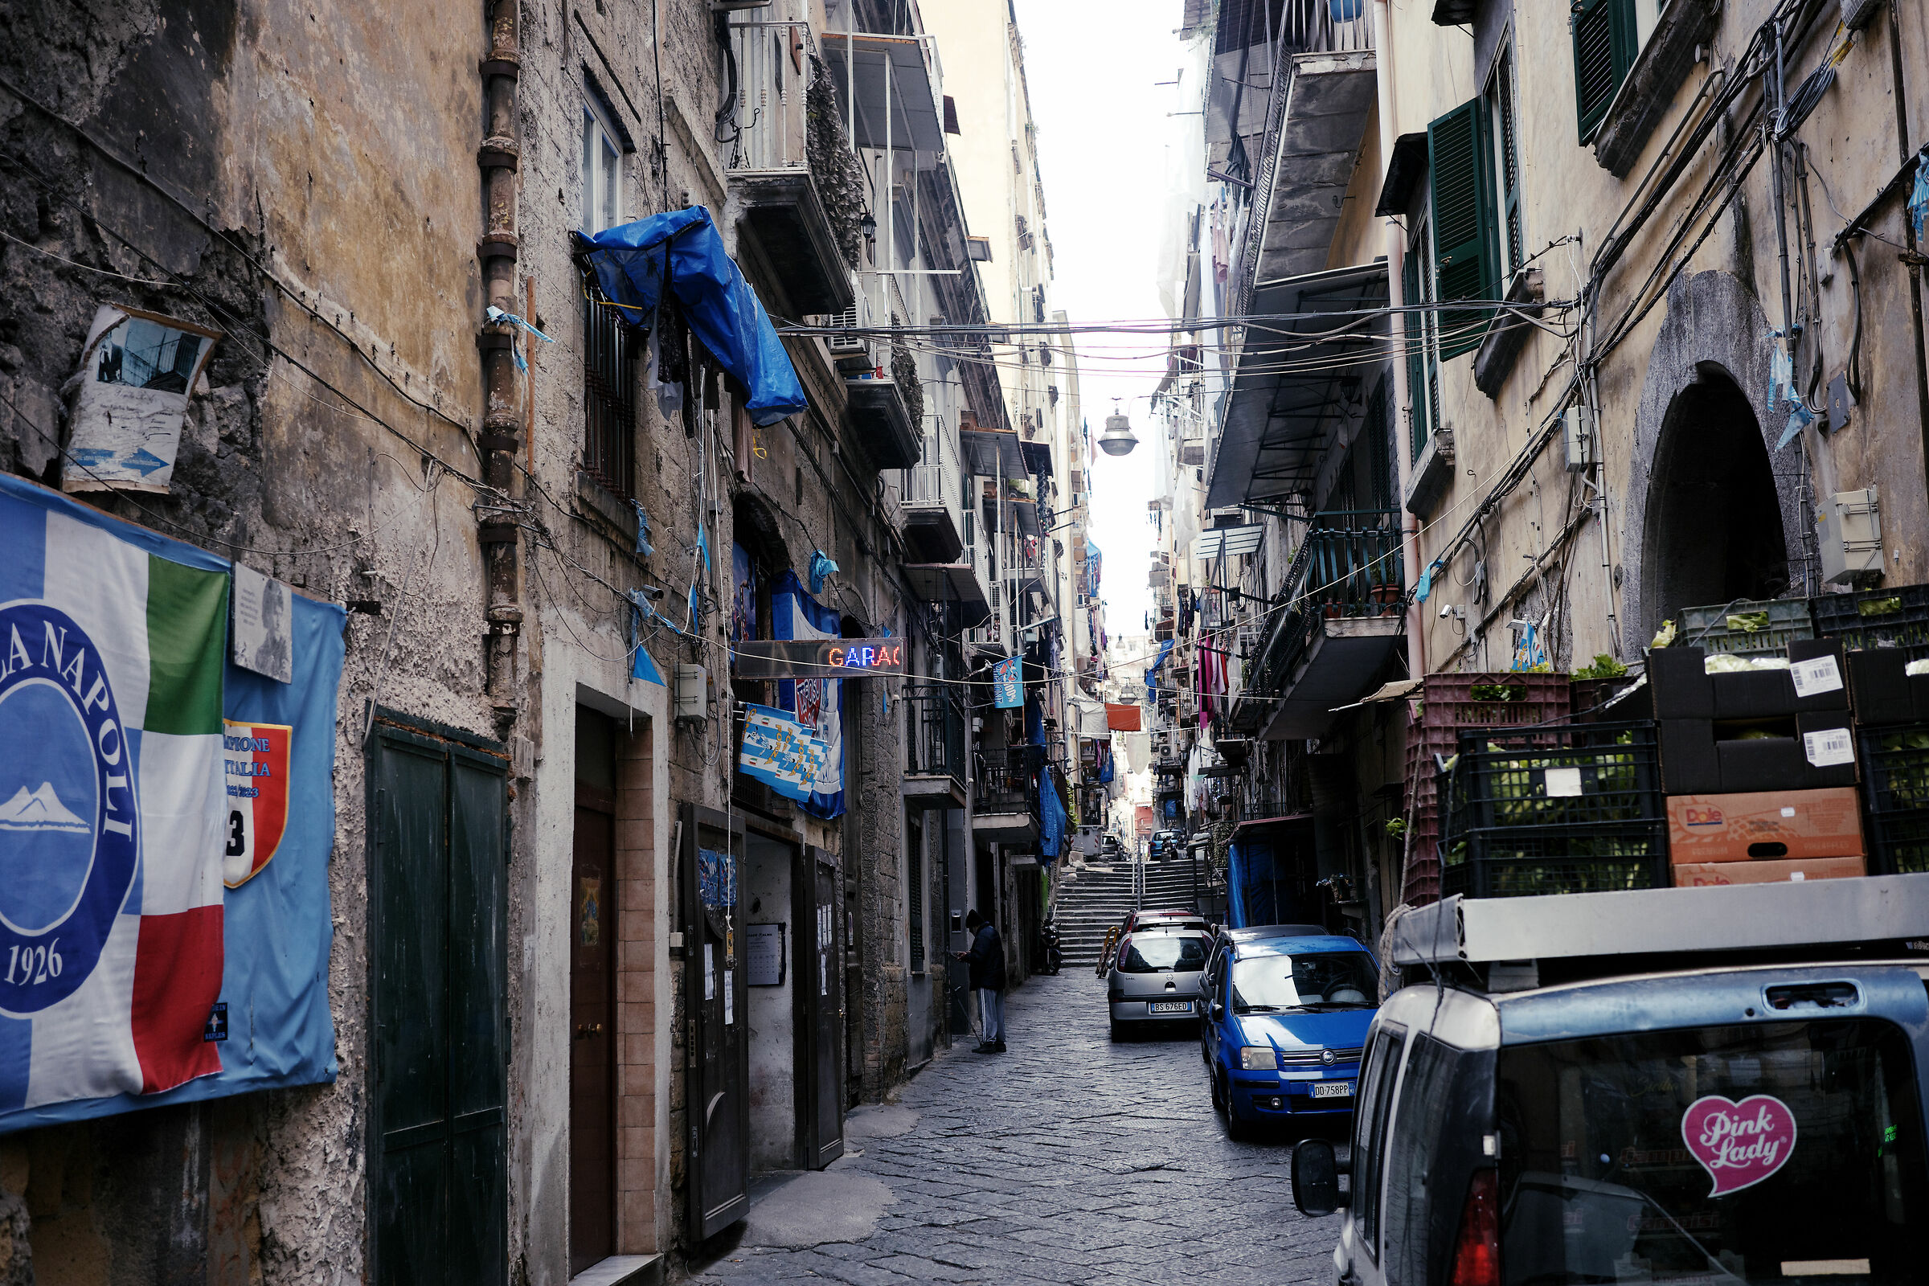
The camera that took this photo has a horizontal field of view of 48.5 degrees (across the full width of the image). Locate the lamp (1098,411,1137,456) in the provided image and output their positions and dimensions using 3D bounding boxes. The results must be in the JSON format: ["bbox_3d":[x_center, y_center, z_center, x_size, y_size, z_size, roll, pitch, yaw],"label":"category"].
[{"bbox_3d":[1.967,-2.685,27.500,0.530,0.520,0.530,-2,-7,4],"label":"lamp"}]

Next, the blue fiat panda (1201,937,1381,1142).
[{"bbox_3d":[2.951,3.365,18.510,1.590,1.550,3.540,-2,-7,3],"label":"blue fiat panda"}]

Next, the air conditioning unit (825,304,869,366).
[{"bbox_3d":[-0.925,-2.459,16.839,0.290,0.550,0.800,-2,-7,4],"label":"air conditioning unit"}]

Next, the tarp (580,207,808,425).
[{"bbox_3d":[-1.390,-1.544,11.371,0.650,0.580,3.000,-2,-7,4],"label":"tarp"}]

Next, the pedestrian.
[{"bbox_3d":[0.213,4.144,26.300,0.580,1.740,0.500,-2,-7,4],"label":"pedestrian"}]

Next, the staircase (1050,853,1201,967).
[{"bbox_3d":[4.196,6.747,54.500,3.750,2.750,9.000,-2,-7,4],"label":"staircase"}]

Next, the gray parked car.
[{"bbox_3d":[2.769,4.682,29.581,1.650,1.440,3.820,-2,-7,3],"label":"gray parked car"}]

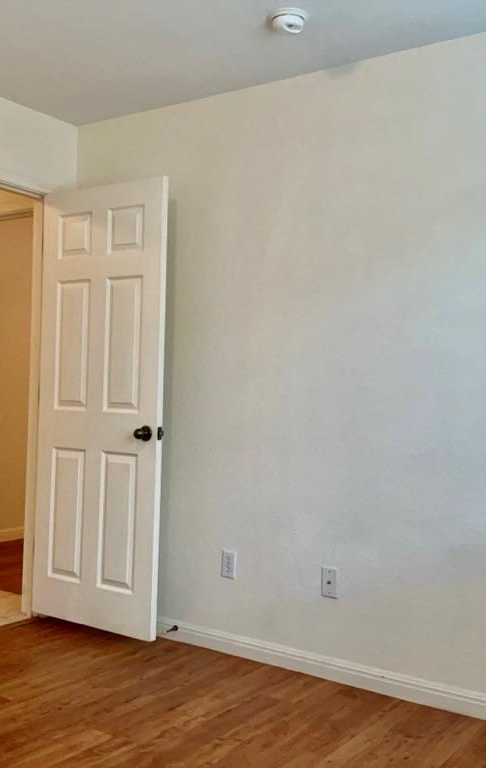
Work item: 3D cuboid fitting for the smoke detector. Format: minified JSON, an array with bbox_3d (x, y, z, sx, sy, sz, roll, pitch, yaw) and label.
[{"bbox_3d":[0.159,-1.264,2.801,0.138,0.042,0.138,2,-1,0],"label":"smoke detector"}]

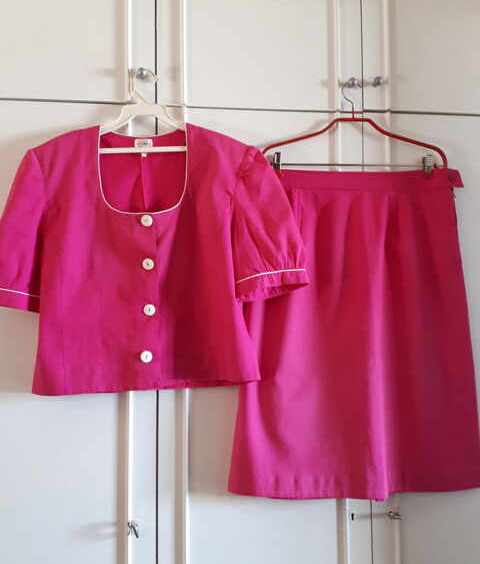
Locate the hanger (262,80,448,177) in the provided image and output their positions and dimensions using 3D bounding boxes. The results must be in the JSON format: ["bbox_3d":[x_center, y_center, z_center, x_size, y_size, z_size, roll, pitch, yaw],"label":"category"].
[{"bbox_3d":[0.251,-0.337,1.095,0.428,0.213,0.026,0,-3,-6],"label":"hanger"}]

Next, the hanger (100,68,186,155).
[{"bbox_3d":[-0.200,-0.357,1.046,0.401,0.184,0.016,-3,-3,-6],"label":"hanger"}]

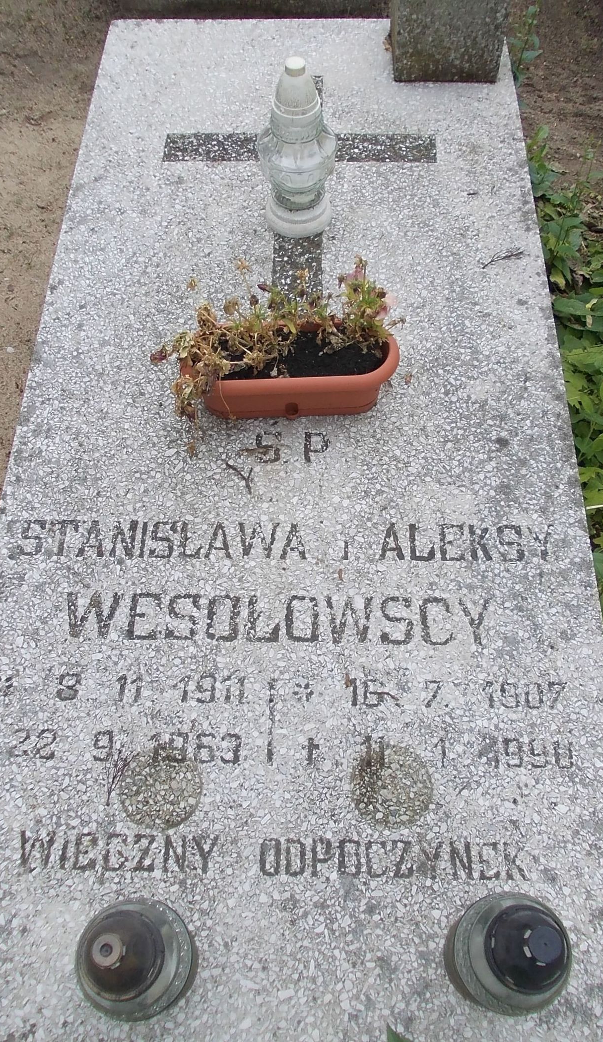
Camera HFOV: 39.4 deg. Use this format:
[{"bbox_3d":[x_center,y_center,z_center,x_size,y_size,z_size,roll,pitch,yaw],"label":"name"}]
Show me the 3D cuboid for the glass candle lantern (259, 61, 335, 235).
[{"bbox_3d":[-0.007,-0.605,1.358,0.129,0.276,0.129,1,61,1],"label":"glass candle lantern"}]

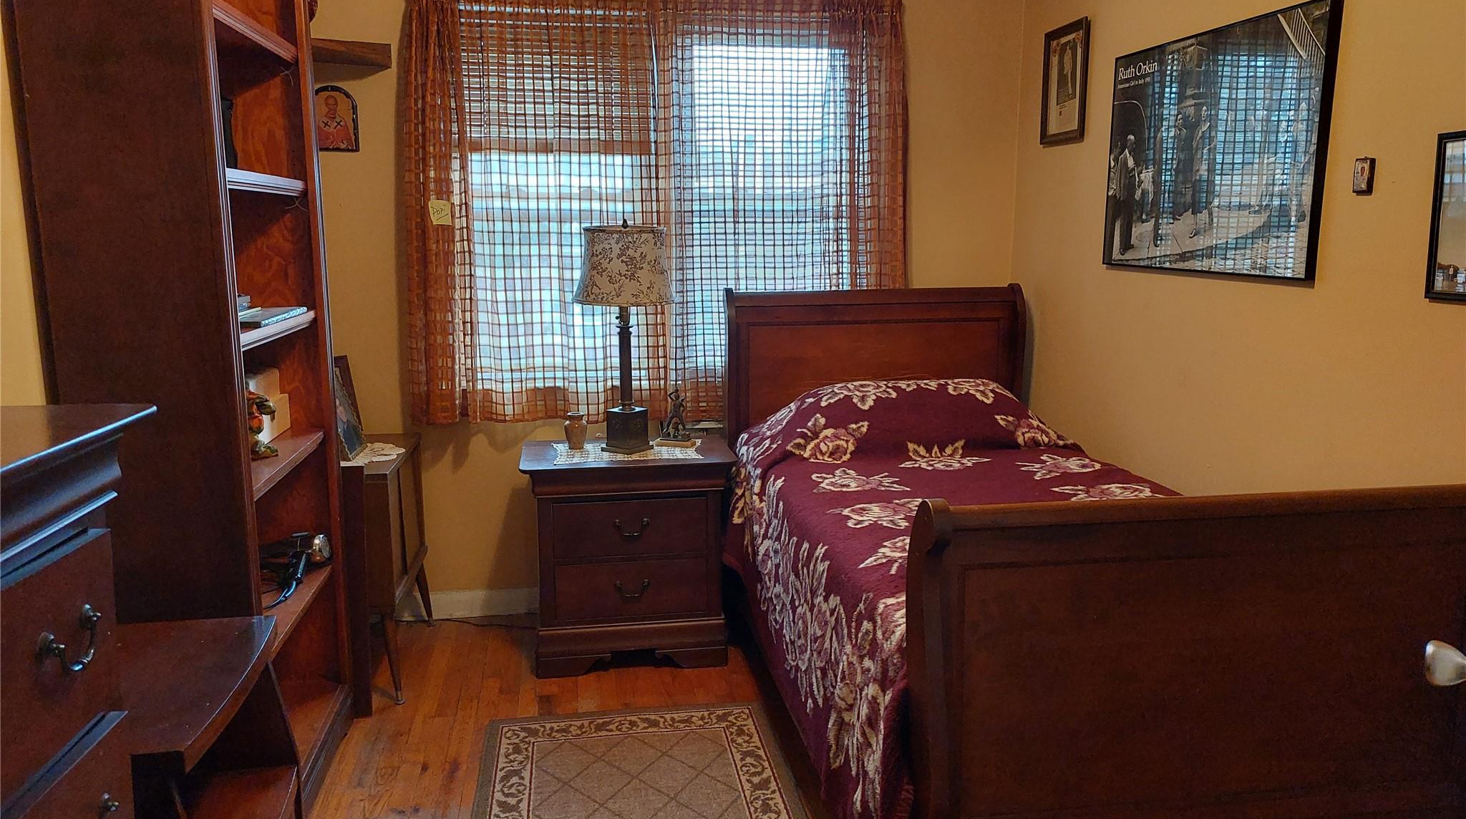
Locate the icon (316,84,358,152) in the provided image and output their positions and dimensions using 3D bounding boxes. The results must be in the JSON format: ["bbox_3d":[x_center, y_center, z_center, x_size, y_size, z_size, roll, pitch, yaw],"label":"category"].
[{"bbox_3d":[-1.272,-0.921,3.213,0.160,0.205,0.018,-2,11,-9],"label":"icon"}]

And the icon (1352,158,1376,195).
[{"bbox_3d":[1.267,-0.467,2.040,0.014,0.068,0.038,-2,11,-9],"label":"icon"}]

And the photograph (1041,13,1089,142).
[{"bbox_3d":[1.051,-1.031,3.238,0.020,0.358,0.276,-2,11,-9],"label":"photograph"}]

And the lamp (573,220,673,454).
[{"bbox_3d":[-0.327,-0.220,3.106,0.298,0.706,0.298,-2,11,-9],"label":"lamp"}]

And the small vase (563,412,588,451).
[{"bbox_3d":[-0.490,0.064,3.189,0.073,0.116,0.073,-2,11,-9],"label":"small vase"}]

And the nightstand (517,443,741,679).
[{"bbox_3d":[-0.334,0.453,3.244,0.638,0.669,0.386,-2,11,-9],"label":"nightstand"}]

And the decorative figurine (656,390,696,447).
[{"bbox_3d":[-0.184,0.024,3.222,0.120,0.183,0.065,2,11,8],"label":"decorative figurine"}]

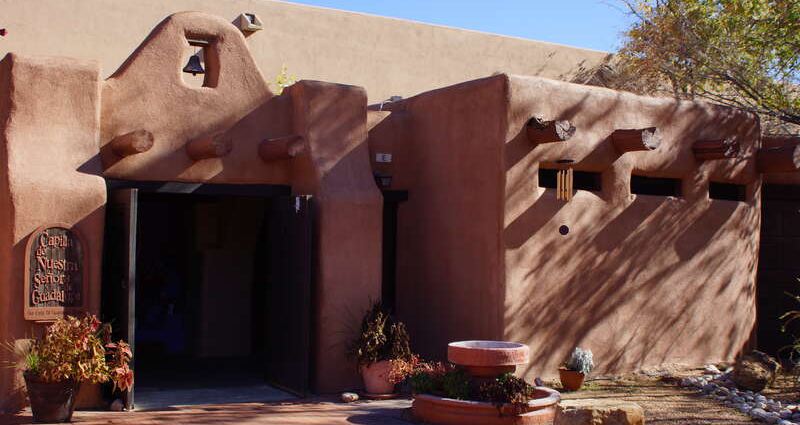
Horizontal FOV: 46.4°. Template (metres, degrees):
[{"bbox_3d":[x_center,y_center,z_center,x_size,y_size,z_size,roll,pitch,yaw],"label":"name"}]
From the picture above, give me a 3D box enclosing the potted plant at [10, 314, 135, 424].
[{"bbox_3d":[-2.816,1.329,7.950,0.940,0.880,0.740,2,-4,-28],"label":"potted plant"}]

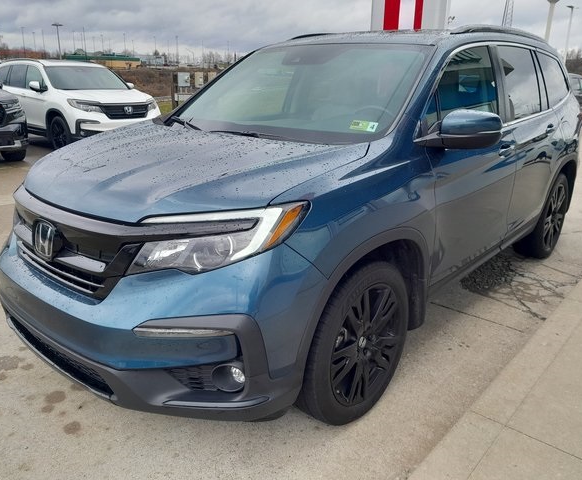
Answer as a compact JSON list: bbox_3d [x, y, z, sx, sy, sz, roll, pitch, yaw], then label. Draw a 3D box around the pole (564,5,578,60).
[{"bbox_3d":[22.739,-15.389,41.044,0.900,6.960,0.450,9,20,26],"label":"pole"}]

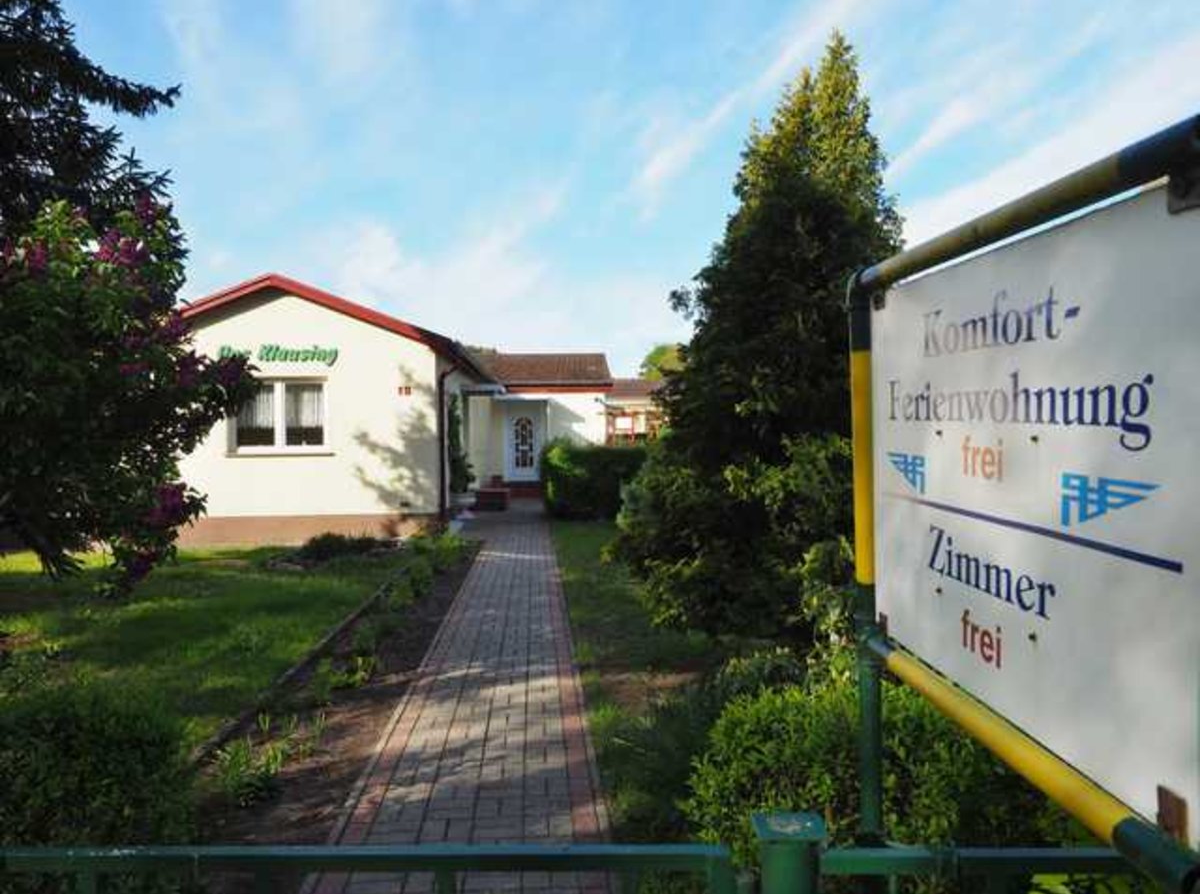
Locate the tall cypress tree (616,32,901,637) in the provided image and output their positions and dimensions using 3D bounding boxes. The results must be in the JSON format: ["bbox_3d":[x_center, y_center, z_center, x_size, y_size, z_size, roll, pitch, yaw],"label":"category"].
[{"bbox_3d":[1.540,-1.170,7.700,2.700,5.350,2.600,-1,0,-4],"label":"tall cypress tree"}]

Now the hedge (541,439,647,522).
[{"bbox_3d":[0.120,0.710,17.900,2.600,1.550,1.400,-1,0,-4],"label":"hedge"}]

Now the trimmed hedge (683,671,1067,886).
[{"bbox_3d":[0.770,1.090,2.300,1.100,0.800,0.800,-1,0,-3],"label":"trimmed hedge"}]

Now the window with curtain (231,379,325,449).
[{"bbox_3d":[-5.020,-0.490,13.030,1.470,1.130,0.150,-1,0,-4],"label":"window with curtain"}]

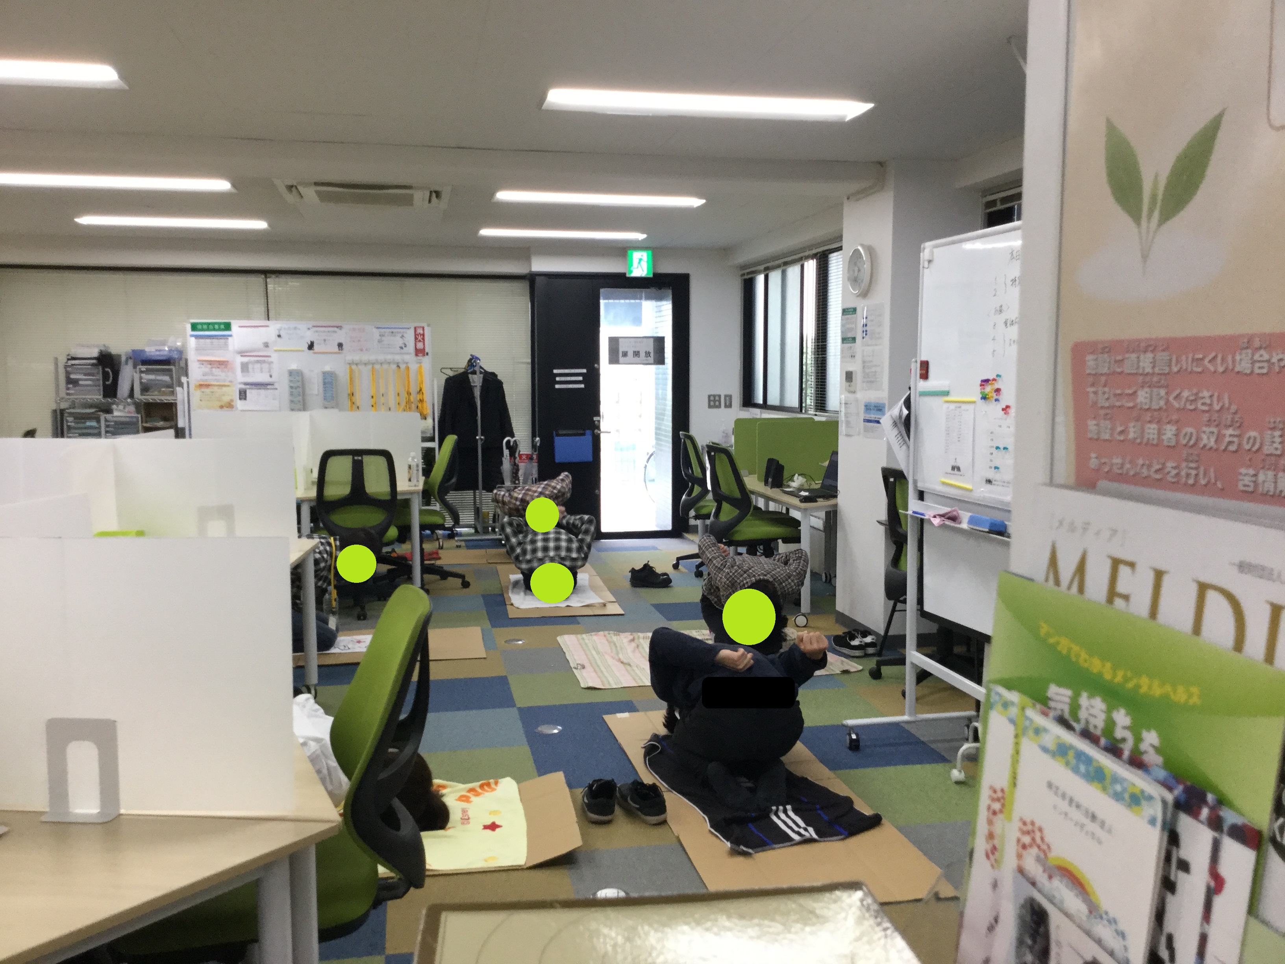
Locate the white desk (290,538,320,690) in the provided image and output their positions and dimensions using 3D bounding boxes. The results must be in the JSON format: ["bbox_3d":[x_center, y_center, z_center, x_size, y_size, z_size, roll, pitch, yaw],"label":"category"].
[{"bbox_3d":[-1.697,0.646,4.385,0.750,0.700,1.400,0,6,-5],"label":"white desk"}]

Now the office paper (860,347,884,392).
[{"bbox_3d":[1.192,-0.582,5.976,0.006,0.215,0.285,-1,6,-11],"label":"office paper"}]

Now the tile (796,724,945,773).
[{"bbox_3d":[0.841,1.004,4.393,0.500,0.008,0.500,-1,6,-11],"label":"tile"}]

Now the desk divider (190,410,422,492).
[{"bbox_3d":[-2.157,-0.207,7.293,1.660,0.470,0.030,2,6,17],"label":"desk divider"}]

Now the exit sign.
[{"bbox_3d":[-0.024,-1.833,9.658,0.222,0.240,0.060,-1,6,-11],"label":"exit sign"}]

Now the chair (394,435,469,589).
[{"bbox_3d":[-1.453,0.194,7.521,0.600,1.000,0.580,-1,6,-11],"label":"chair"}]

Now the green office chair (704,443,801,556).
[{"bbox_3d":[0.689,0.274,6.881,0.620,0.975,0.600,-1,6,-11],"label":"green office chair"}]

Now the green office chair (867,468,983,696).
[{"bbox_3d":[1.376,0.436,5.217,0.630,0.970,0.630,-1,6,-11],"label":"green office chair"}]

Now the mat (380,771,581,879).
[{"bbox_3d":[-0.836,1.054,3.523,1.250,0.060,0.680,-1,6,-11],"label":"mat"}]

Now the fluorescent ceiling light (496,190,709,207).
[{"bbox_3d":[-0.259,-1.714,6.972,1.260,0.070,0.300,-1,6,-11],"label":"fluorescent ceiling light"}]

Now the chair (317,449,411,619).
[{"bbox_3d":[-1.678,0.279,6.833,0.600,0.975,0.620,-1,6,-13],"label":"chair"}]

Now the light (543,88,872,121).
[{"bbox_3d":[0.252,-1.448,4.437,1.250,0.070,0.300,-1,6,-11],"label":"light"}]

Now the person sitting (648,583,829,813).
[{"bbox_3d":[0.326,0.723,4.061,0.630,0.620,0.720,-2,6,-19],"label":"person sitting"}]

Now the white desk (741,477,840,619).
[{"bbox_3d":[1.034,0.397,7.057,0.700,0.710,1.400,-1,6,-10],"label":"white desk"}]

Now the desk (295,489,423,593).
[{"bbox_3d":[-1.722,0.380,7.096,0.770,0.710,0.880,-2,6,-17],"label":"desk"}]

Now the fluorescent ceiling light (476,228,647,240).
[{"bbox_3d":[-0.605,-1.874,8.711,1.250,0.070,0.300,-1,6,-11],"label":"fluorescent ceiling light"}]

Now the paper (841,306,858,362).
[{"bbox_3d":[1.133,-0.801,6.289,0.005,0.297,0.210,-1,6,-11],"label":"paper"}]

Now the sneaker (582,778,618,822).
[{"bbox_3d":[-0.142,1.019,3.794,0.105,0.105,0.285,-1,6,-7],"label":"sneaker"}]

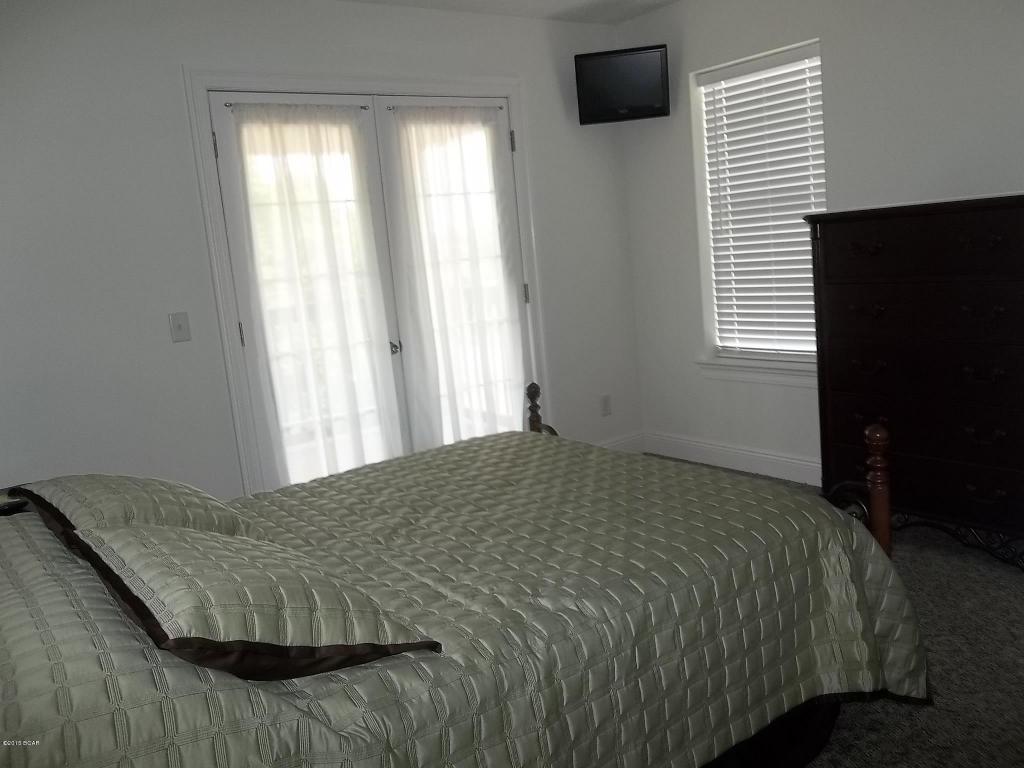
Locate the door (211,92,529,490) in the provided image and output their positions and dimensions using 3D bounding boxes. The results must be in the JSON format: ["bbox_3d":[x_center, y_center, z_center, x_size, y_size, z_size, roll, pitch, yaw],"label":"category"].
[{"bbox_3d":[-0.536,-0.334,3.841,1.504,2.033,0.070,-12,11,-33],"label":"door"}]

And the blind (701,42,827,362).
[{"bbox_3d":[1.231,-0.857,3.910,0.060,1.400,0.740,-12,11,-33],"label":"blind"}]

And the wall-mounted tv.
[{"bbox_3d":[0.570,-1.527,4.103,0.459,0.340,0.070,-5,13,5],"label":"wall-mounted tv"}]

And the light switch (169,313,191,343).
[{"bbox_3d":[-1.359,-0.232,3.275,0.071,0.117,0.012,-12,11,-33],"label":"light switch"}]

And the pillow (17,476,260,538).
[{"bbox_3d":[-1.041,0.378,2.312,0.550,0.190,0.760,6,0,-39],"label":"pillow"}]

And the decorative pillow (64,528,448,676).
[{"bbox_3d":[-0.573,0.434,1.726,0.520,0.190,0.780,6,1,-35],"label":"decorative pillow"}]

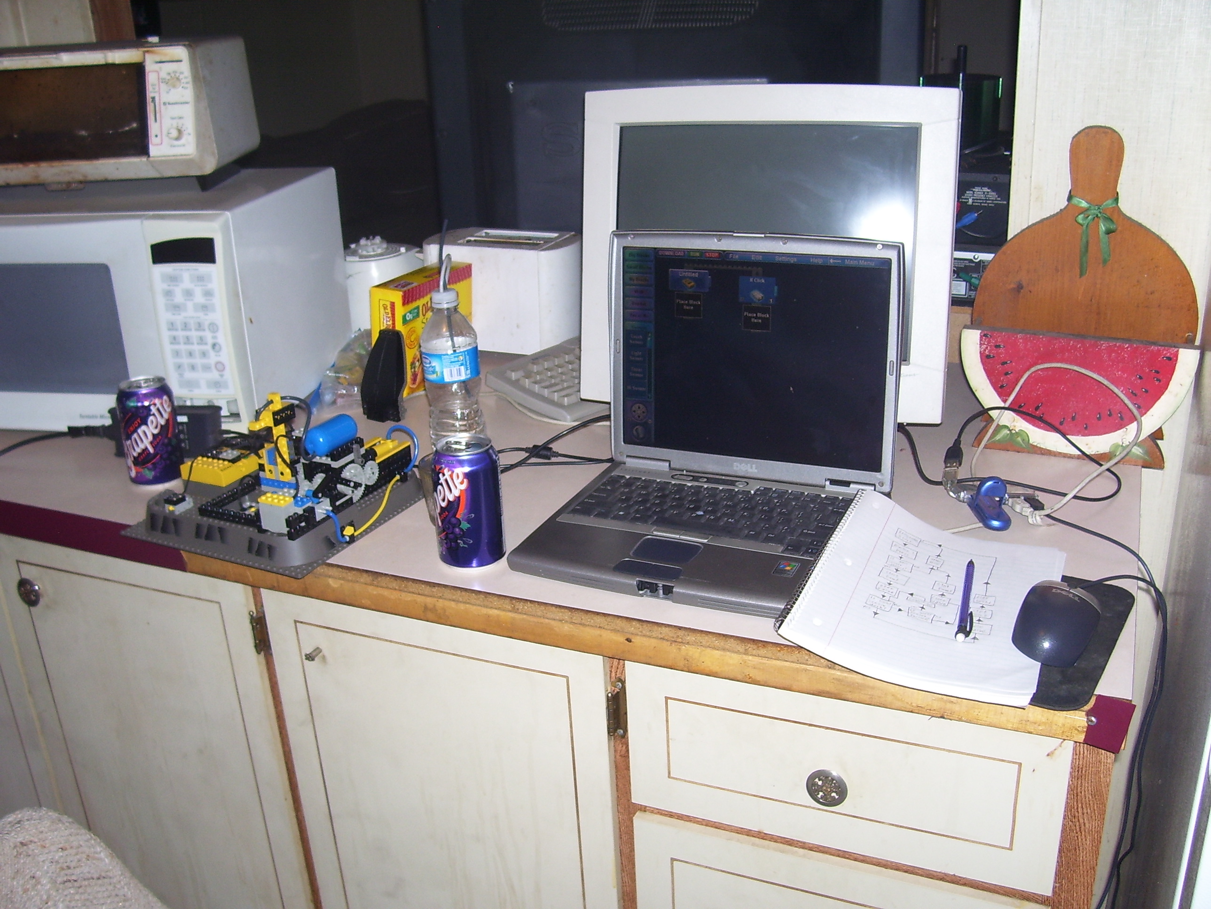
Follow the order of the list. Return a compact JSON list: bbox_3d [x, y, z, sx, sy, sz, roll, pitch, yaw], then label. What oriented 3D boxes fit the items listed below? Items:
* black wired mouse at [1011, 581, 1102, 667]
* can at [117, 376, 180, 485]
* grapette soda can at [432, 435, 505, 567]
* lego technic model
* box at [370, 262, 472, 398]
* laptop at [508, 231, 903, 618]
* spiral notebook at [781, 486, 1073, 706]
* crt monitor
[{"bbox_3d":[0.364,0.138,0.958,0.065,0.037,0.116,9,24,29],"label":"black wired mouse"},{"bbox_3d":[-0.539,-0.026,1.413,0.066,0.122,0.066,-3,21,1],"label":"can"},{"bbox_3d":[-0.133,0.047,1.162,0.066,0.122,0.066,-3,21,1],"label":"grapette soda can"},{"bbox_3d":[-0.345,-0.010,1.278,0.260,0.146,0.260,9,24,28],"label":"lego technic model"},{"bbox_3d":[-0.272,-0.187,1.741,0.056,0.154,0.188,9,23,21],"label":"box"},{"bbox_3d":[0.100,-0.044,1.135,0.315,0.287,0.280,7,23,24],"label":"laptop"},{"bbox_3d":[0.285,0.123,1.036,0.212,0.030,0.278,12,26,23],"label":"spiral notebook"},{"bbox_3d":[0.230,-0.252,1.470,0.412,0.420,0.430,5,23,20],"label":"crt monitor"}]

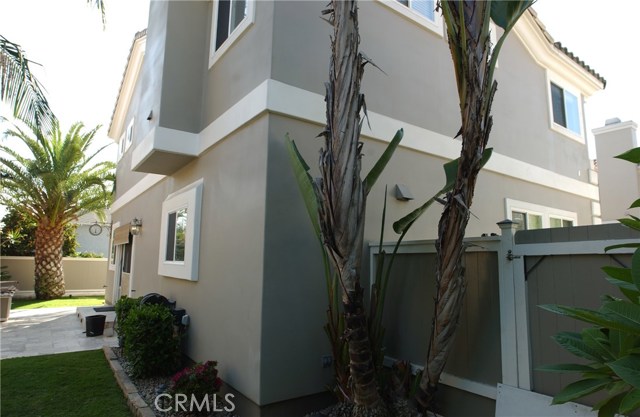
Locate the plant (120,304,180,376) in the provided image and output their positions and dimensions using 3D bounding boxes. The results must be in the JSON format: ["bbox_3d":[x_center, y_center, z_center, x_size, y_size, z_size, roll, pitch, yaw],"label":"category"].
[{"bbox_3d":[-2.233,1.705,4.906,0.620,0.870,0.680,6,-9,-36],"label":"plant"}]

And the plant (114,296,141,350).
[{"bbox_3d":[-3.280,1.921,6.330,0.420,0.820,0.500,6,-9,-36],"label":"plant"}]

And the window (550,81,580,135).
[{"bbox_3d":[5.631,-2.264,8.506,1.466,0.945,0.100,6,-9,-36],"label":"window"}]

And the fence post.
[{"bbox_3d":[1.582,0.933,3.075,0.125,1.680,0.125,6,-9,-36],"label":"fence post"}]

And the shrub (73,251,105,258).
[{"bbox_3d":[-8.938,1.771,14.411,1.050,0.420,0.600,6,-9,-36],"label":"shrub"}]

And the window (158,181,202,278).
[{"bbox_3d":[-2.265,0.377,5.974,0.110,1.452,1.869,6,-9,-36],"label":"window"}]

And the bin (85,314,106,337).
[{"bbox_3d":[-4.331,2.236,7.140,0.350,0.390,0.350,6,-9,-36],"label":"bin"}]

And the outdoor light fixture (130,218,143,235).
[{"bbox_3d":[-4.280,0.426,8.647,0.230,0.380,0.220,6,-9,-36],"label":"outdoor light fixture"}]

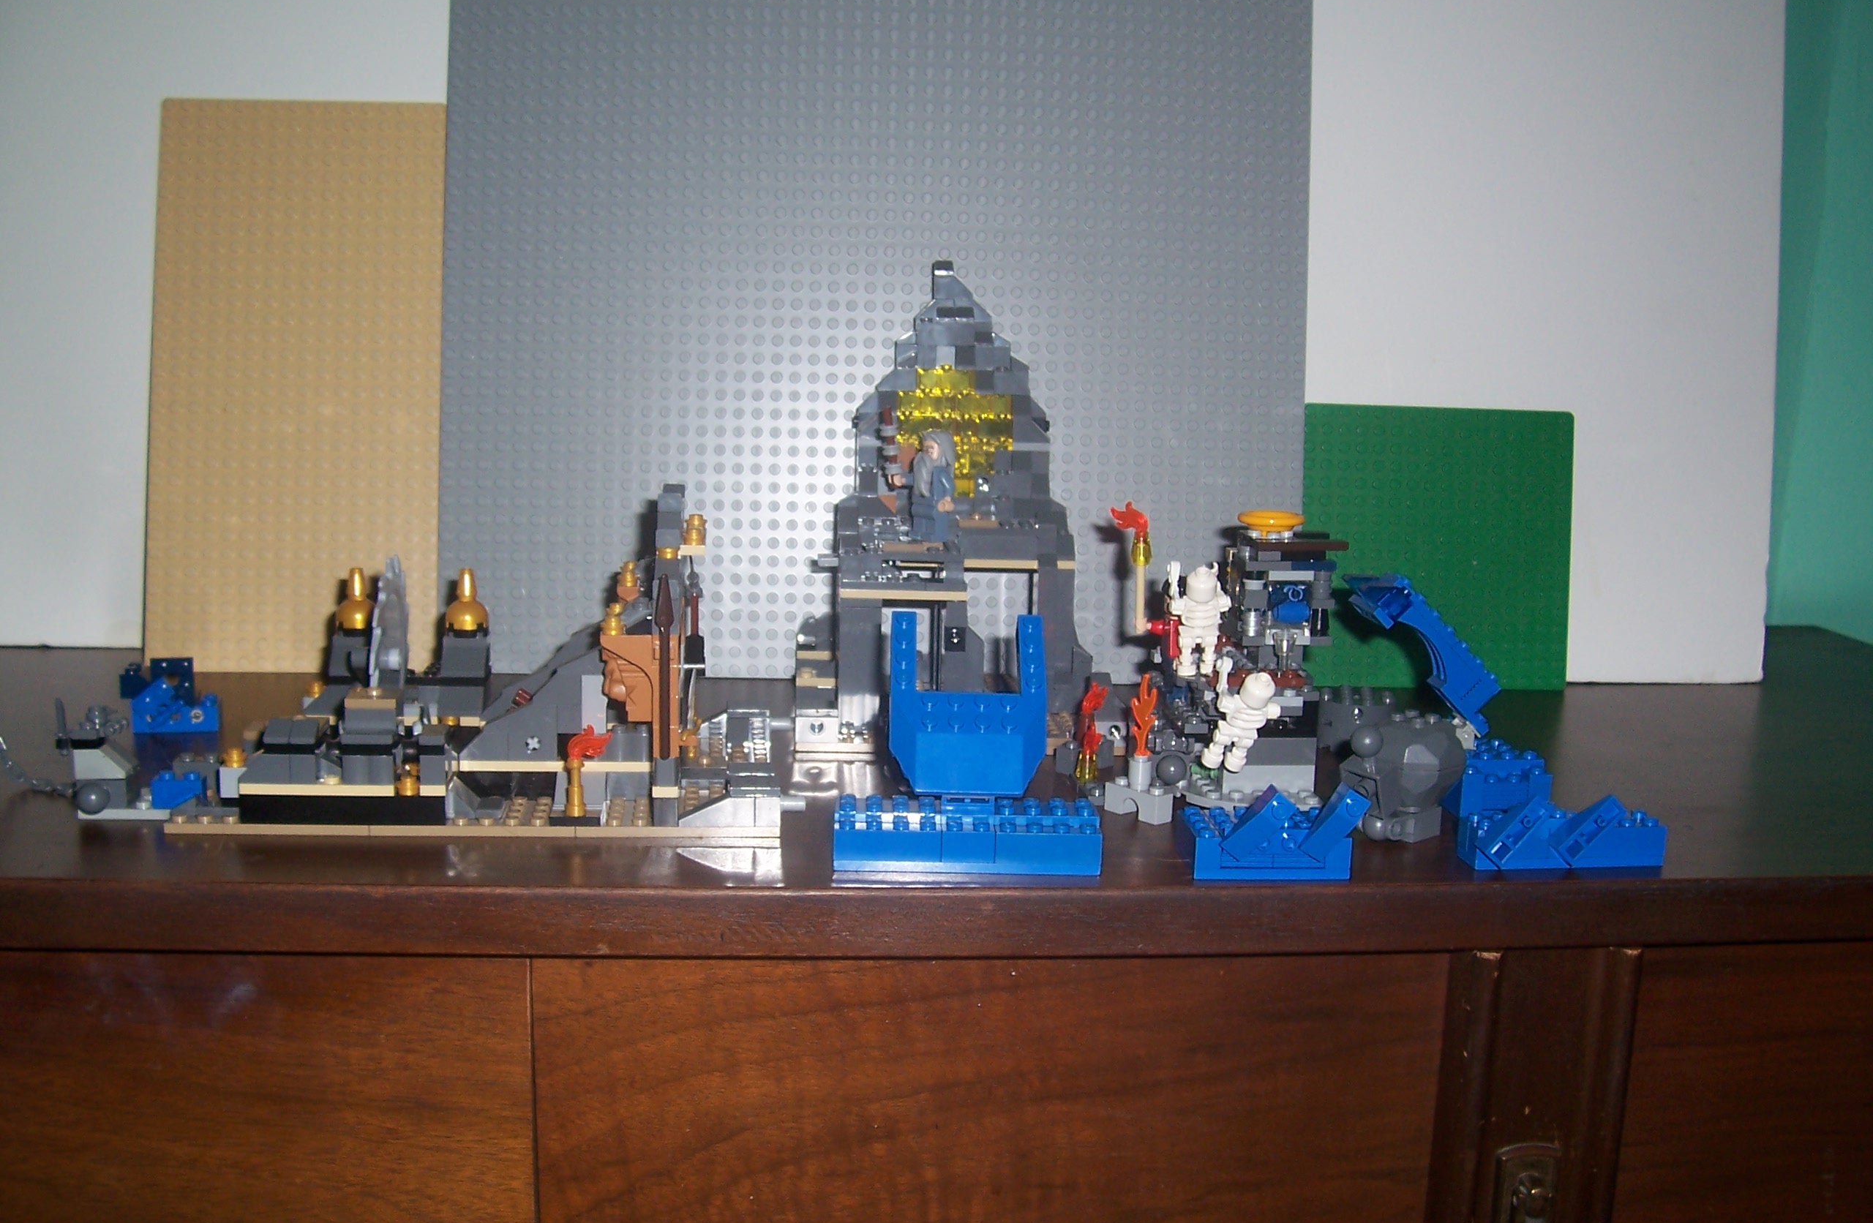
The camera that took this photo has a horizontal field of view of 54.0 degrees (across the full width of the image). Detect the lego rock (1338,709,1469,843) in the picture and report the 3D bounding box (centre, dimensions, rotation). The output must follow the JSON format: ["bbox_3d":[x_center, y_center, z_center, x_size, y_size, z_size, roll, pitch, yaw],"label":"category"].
[{"bbox_3d":[0.153,0.052,0.601,0.044,0.041,0.039,2,10,0],"label":"lego rock"}]

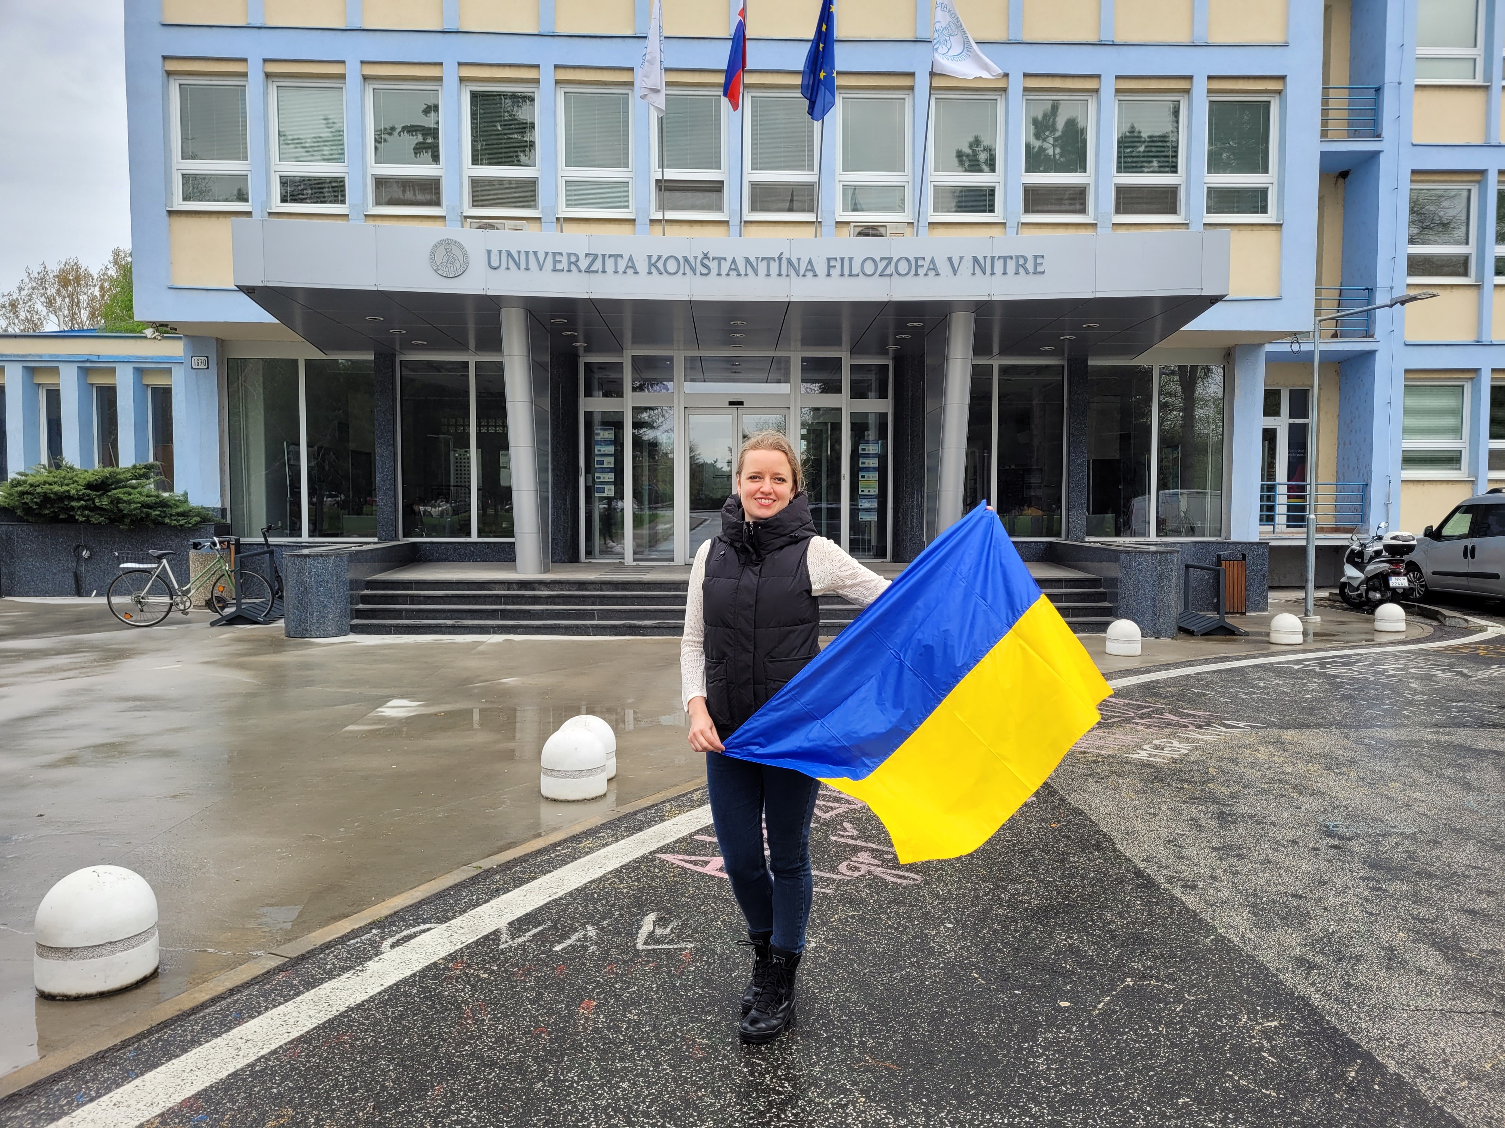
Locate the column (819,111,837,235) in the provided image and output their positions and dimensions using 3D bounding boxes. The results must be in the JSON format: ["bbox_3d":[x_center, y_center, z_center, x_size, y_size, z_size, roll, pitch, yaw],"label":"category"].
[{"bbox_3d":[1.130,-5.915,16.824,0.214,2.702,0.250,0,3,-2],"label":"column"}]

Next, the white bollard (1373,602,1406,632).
[{"bbox_3d":[7.818,0.655,13.850,0.333,0.340,0.333,0,3,-2],"label":"white bollard"}]

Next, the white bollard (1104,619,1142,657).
[{"bbox_3d":[3.727,0.744,11.350,0.333,0.340,0.333,0,3,-2],"label":"white bollard"}]

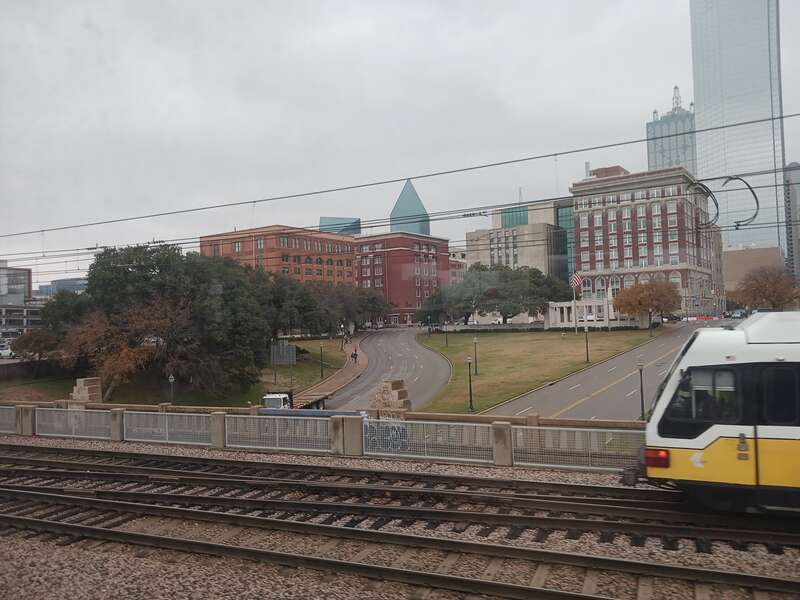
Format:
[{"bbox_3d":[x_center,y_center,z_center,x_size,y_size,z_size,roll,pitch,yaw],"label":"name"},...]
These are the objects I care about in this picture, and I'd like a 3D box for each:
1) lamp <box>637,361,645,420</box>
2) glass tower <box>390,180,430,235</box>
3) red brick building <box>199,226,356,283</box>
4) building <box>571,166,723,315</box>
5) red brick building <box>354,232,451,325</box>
[{"bbox_3d":[18.736,7.044,48.249,0.450,4.410,0.450,-3,-3,36],"label":"lamp"},{"bbox_3d":[18.226,-78.238,973.569,50.000,219.700,50.000,-2,-2,13],"label":"glass tower"},{"bbox_3d":[-34.756,-4.550,179.869,31.200,27.300,31.200,-3,-3,36],"label":"red brick building"},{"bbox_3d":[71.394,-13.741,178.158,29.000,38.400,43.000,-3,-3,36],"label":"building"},{"bbox_3d":[-10.278,-5.321,229.669,49.000,31.000,30.800,-3,-3,36],"label":"red brick building"}]

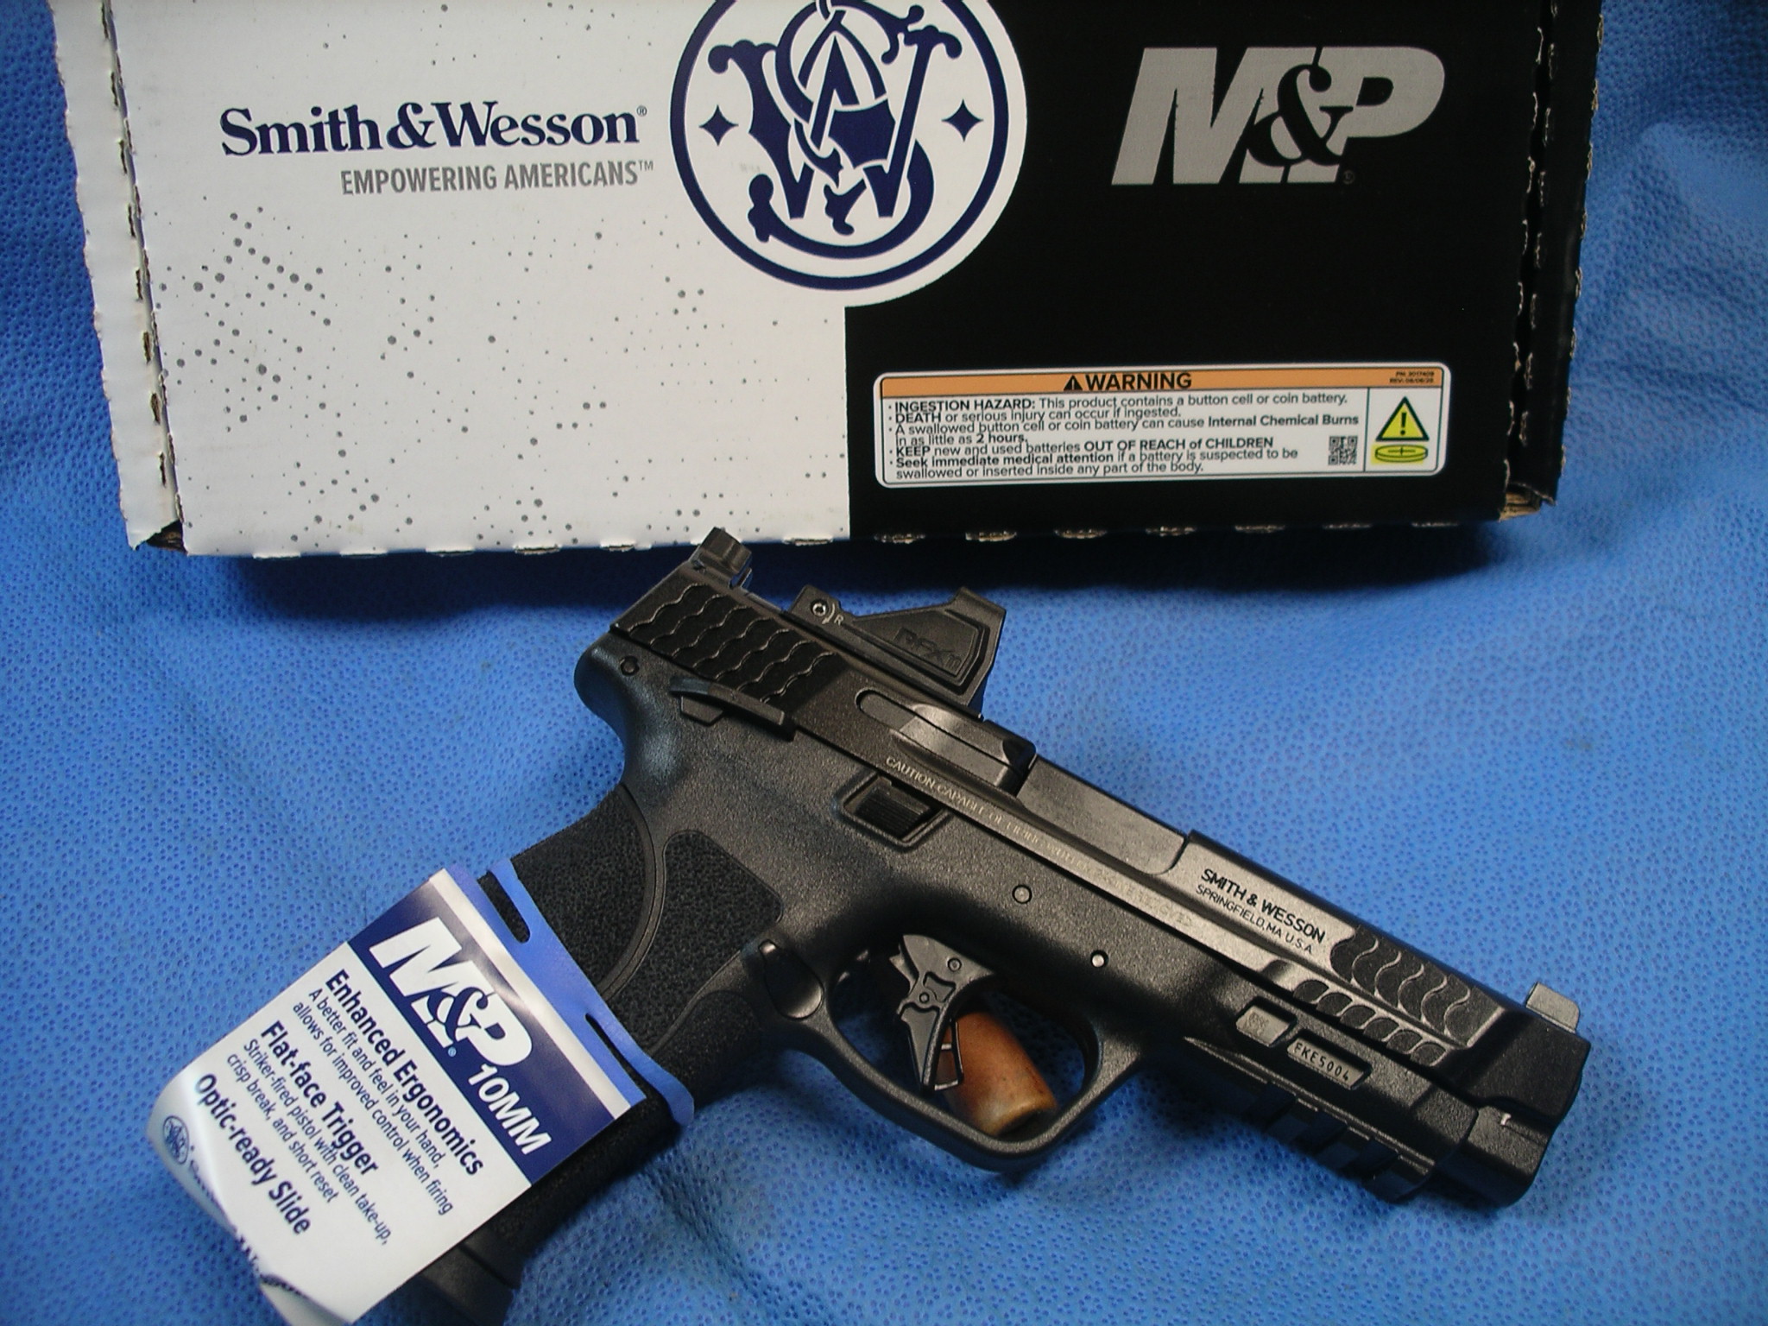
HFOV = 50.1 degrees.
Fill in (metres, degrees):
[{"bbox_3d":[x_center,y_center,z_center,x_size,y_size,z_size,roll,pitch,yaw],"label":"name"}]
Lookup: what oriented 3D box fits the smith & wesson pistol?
[{"bbox_3d":[0.012,0.072,0.347,0.201,0.034,0.164,28,66,9],"label":"smith & wesson pistol"}]

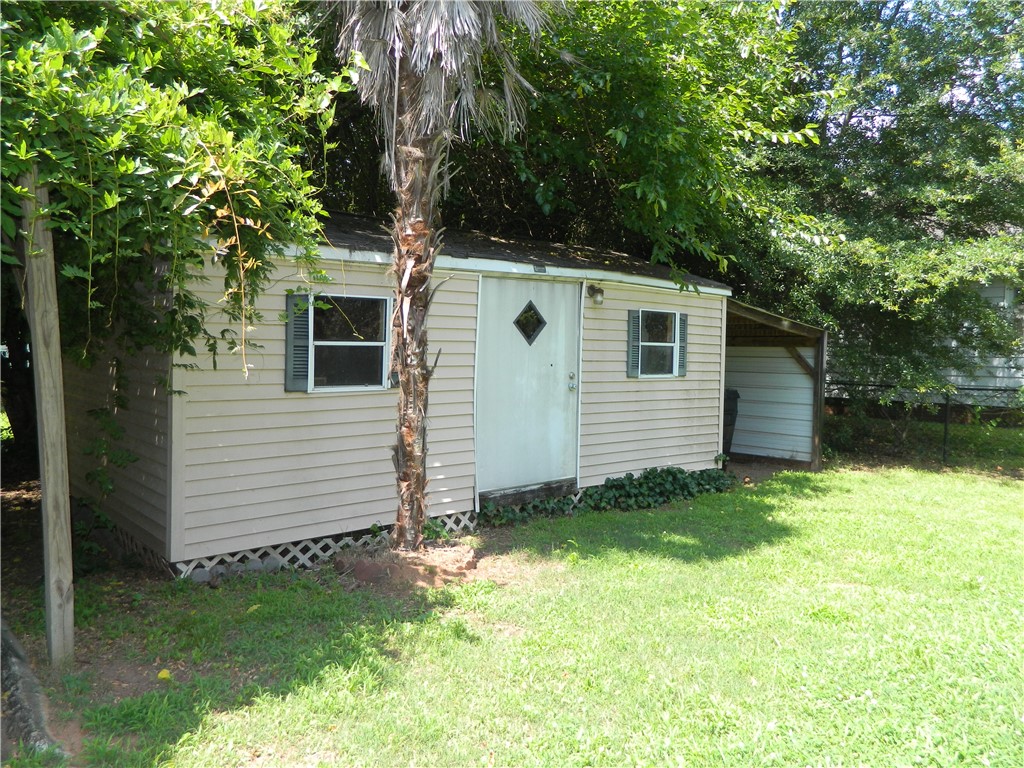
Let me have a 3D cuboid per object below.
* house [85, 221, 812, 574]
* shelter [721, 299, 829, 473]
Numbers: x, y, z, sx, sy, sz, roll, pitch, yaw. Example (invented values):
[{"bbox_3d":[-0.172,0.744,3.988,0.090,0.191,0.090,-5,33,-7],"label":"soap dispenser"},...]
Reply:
[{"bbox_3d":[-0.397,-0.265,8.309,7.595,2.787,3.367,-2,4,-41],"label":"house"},{"bbox_3d":[2.649,0.032,10.556,2.544,2.226,2.624,-2,4,-41],"label":"shelter"}]

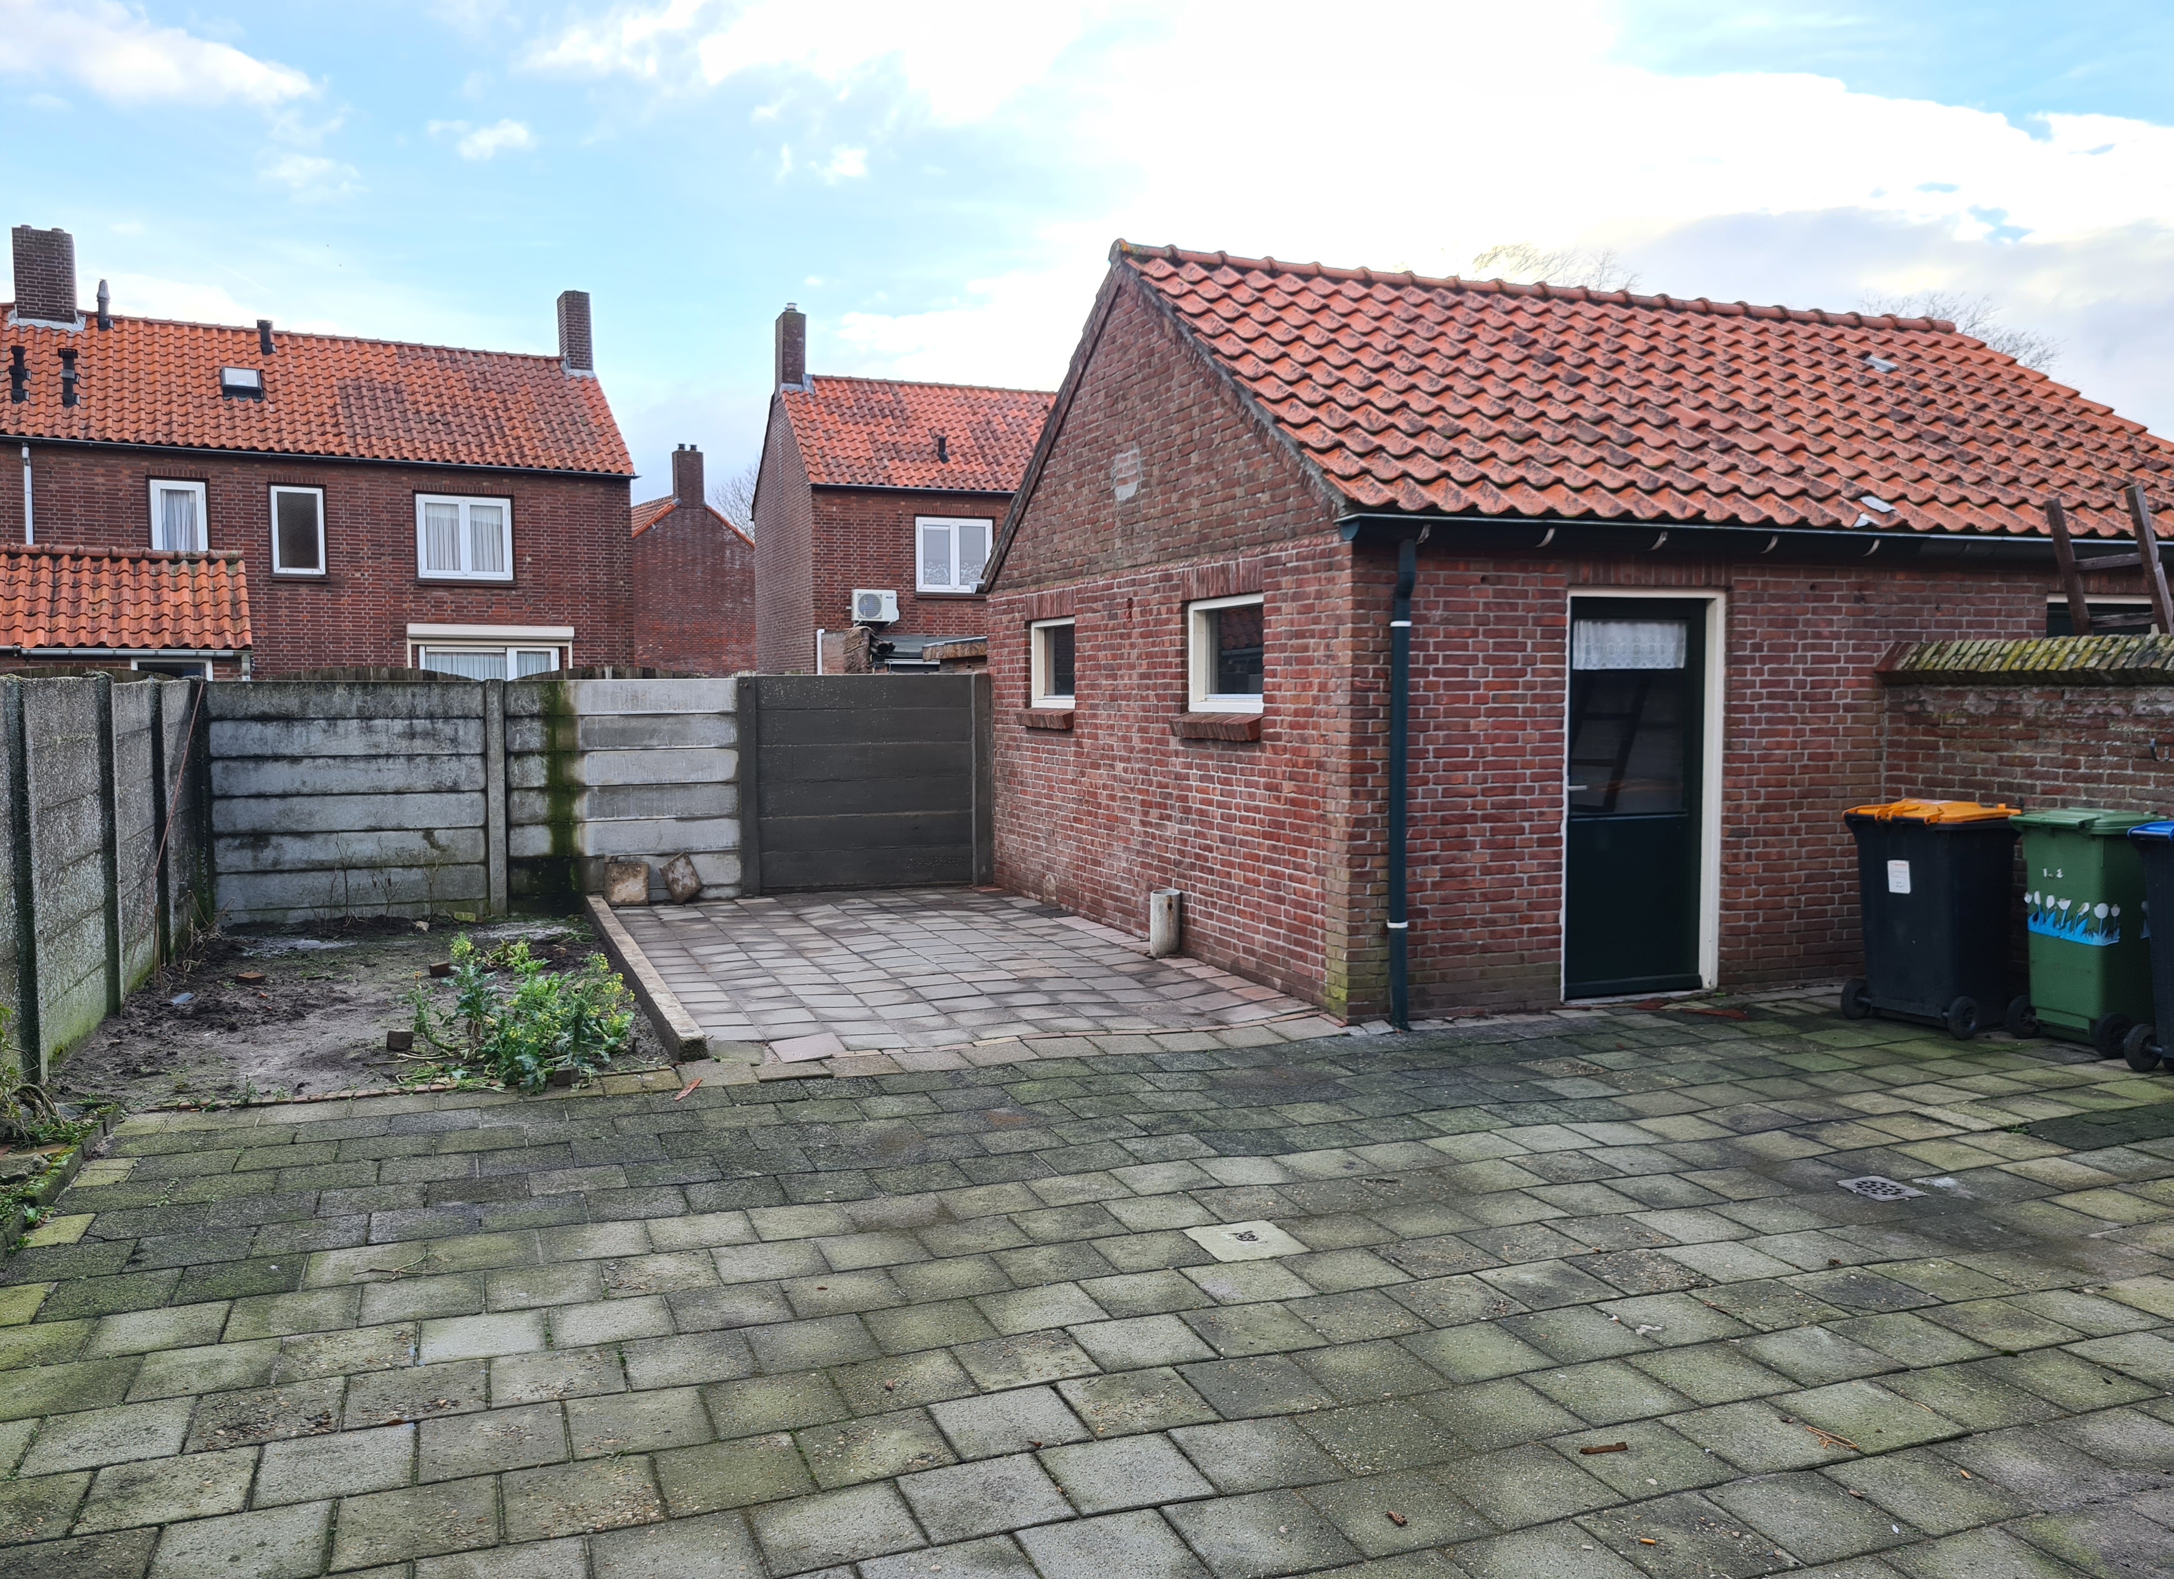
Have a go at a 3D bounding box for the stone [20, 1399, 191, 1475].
[{"bbox_3d":[-2.218,1.498,3.722,0.300,0.050,0.300,-2,4,-22],"label":"stone"}]

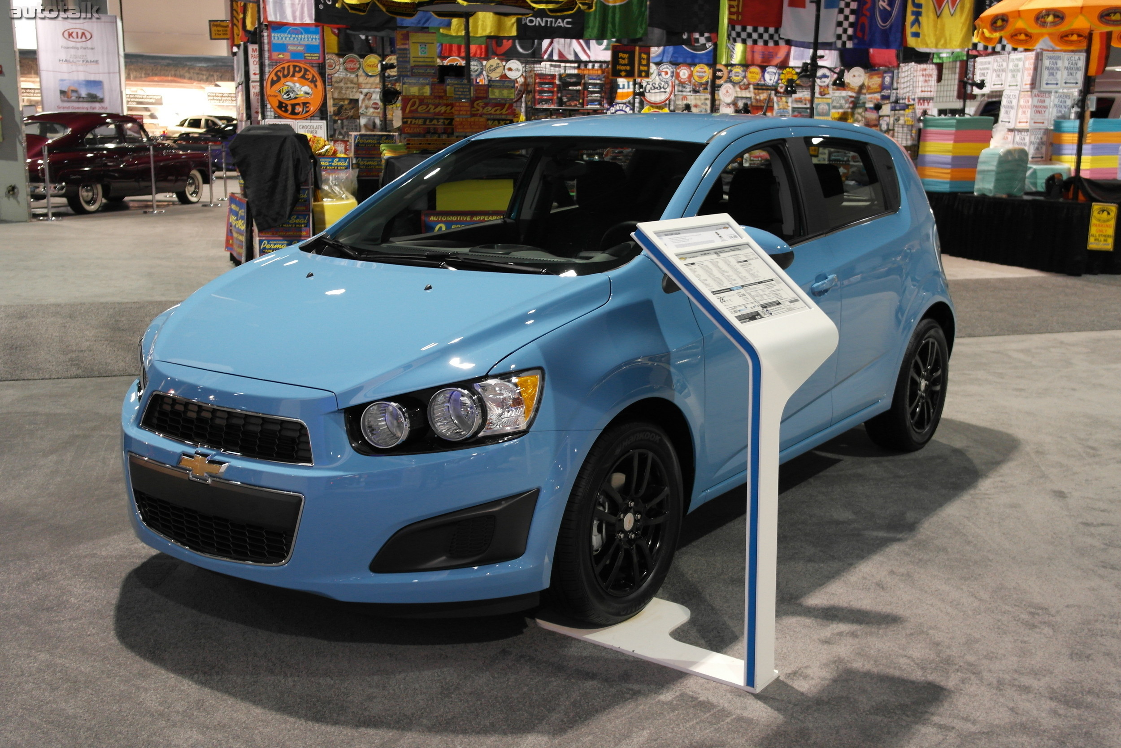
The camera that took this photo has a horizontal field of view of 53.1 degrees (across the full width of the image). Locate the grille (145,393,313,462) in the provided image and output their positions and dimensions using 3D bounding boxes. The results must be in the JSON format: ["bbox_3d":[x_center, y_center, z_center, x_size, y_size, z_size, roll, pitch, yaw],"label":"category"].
[{"bbox_3d":[-0.939,0.142,3.103,0.720,0.130,0.100,9,15,36],"label":"grille"}]

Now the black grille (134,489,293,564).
[{"bbox_3d":[-0.963,0.429,3.161,0.670,0.130,0.090,9,15,36],"label":"black grille"}]

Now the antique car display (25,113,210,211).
[{"bbox_3d":[-7.500,-3.500,18.450,1.780,1.500,4.450,4,13,18],"label":"antique car display"}]

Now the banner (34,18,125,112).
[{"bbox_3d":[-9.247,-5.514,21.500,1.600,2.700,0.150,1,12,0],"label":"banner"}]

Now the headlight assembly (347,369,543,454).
[{"bbox_3d":[-0.303,0.093,2.944,0.510,0.210,0.210,-1,12,-5],"label":"headlight assembly"}]

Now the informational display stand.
[{"bbox_3d":[0.341,0.176,3.205,0.730,1.210,0.370,9,14,33],"label":"informational display stand"}]

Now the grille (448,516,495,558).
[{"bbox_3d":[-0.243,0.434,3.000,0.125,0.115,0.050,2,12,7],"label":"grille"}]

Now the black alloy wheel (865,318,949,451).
[{"bbox_3d":[1.661,0.035,5.358,0.210,0.630,0.630,9,15,36],"label":"black alloy wheel"}]

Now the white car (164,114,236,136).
[{"bbox_3d":[-12.423,-8.541,40.000,4.600,1.460,1.800,-10,14,-43],"label":"white car"}]

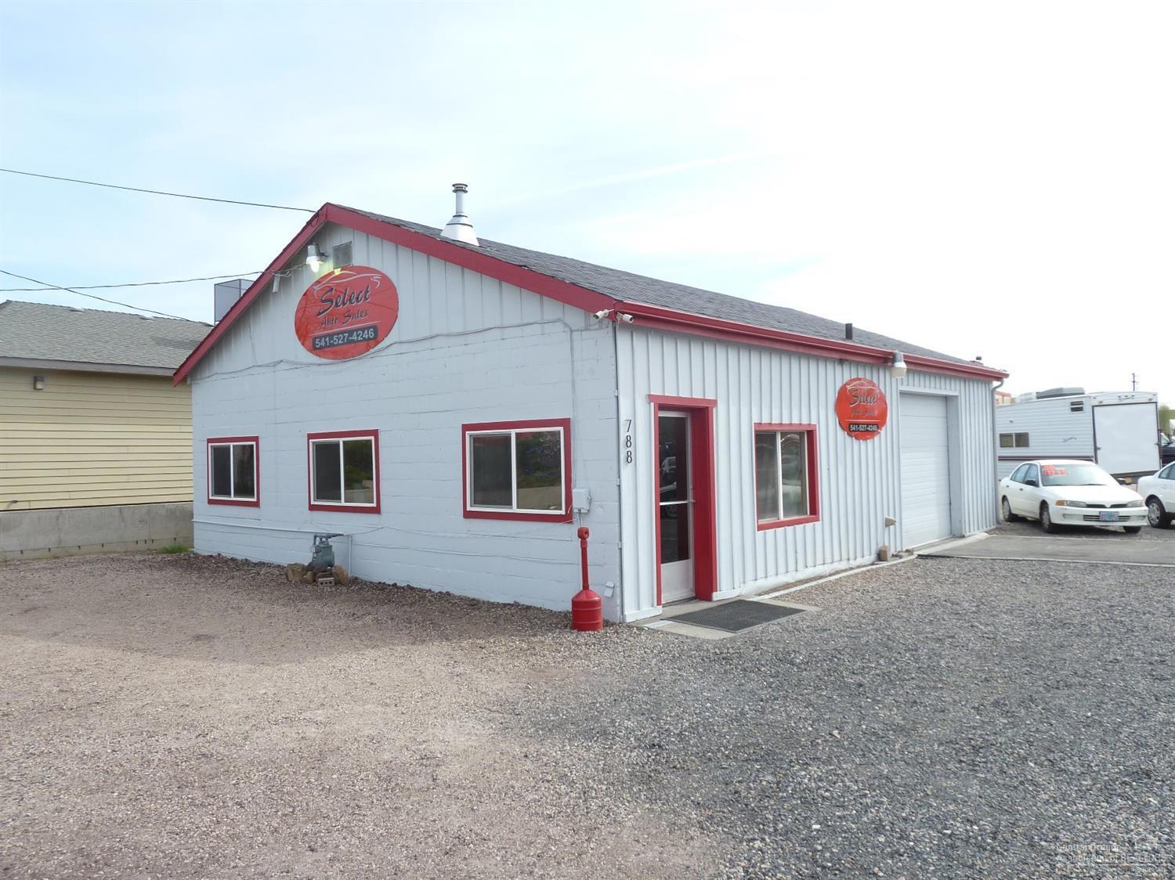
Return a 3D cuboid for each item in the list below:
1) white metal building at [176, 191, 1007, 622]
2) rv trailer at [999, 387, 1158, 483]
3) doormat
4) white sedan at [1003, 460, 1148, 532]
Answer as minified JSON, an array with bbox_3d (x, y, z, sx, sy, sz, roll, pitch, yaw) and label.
[{"bbox_3d":[0.683,-0.682,15.726,9.950,5.100,12.160,-2,-1,42],"label":"white metal building"},{"bbox_3d":[15.300,0.080,29.000,2.440,3.250,7.200,-1,-1,-16],"label":"rv trailer"},{"bbox_3d":[1.495,1.753,8.487,0.835,0.020,1.388,0,1,42],"label":"doormat"},{"bbox_3d":[10.000,1.120,17.720,1.700,1.370,4.400,-1,-1,11],"label":"white sedan"}]

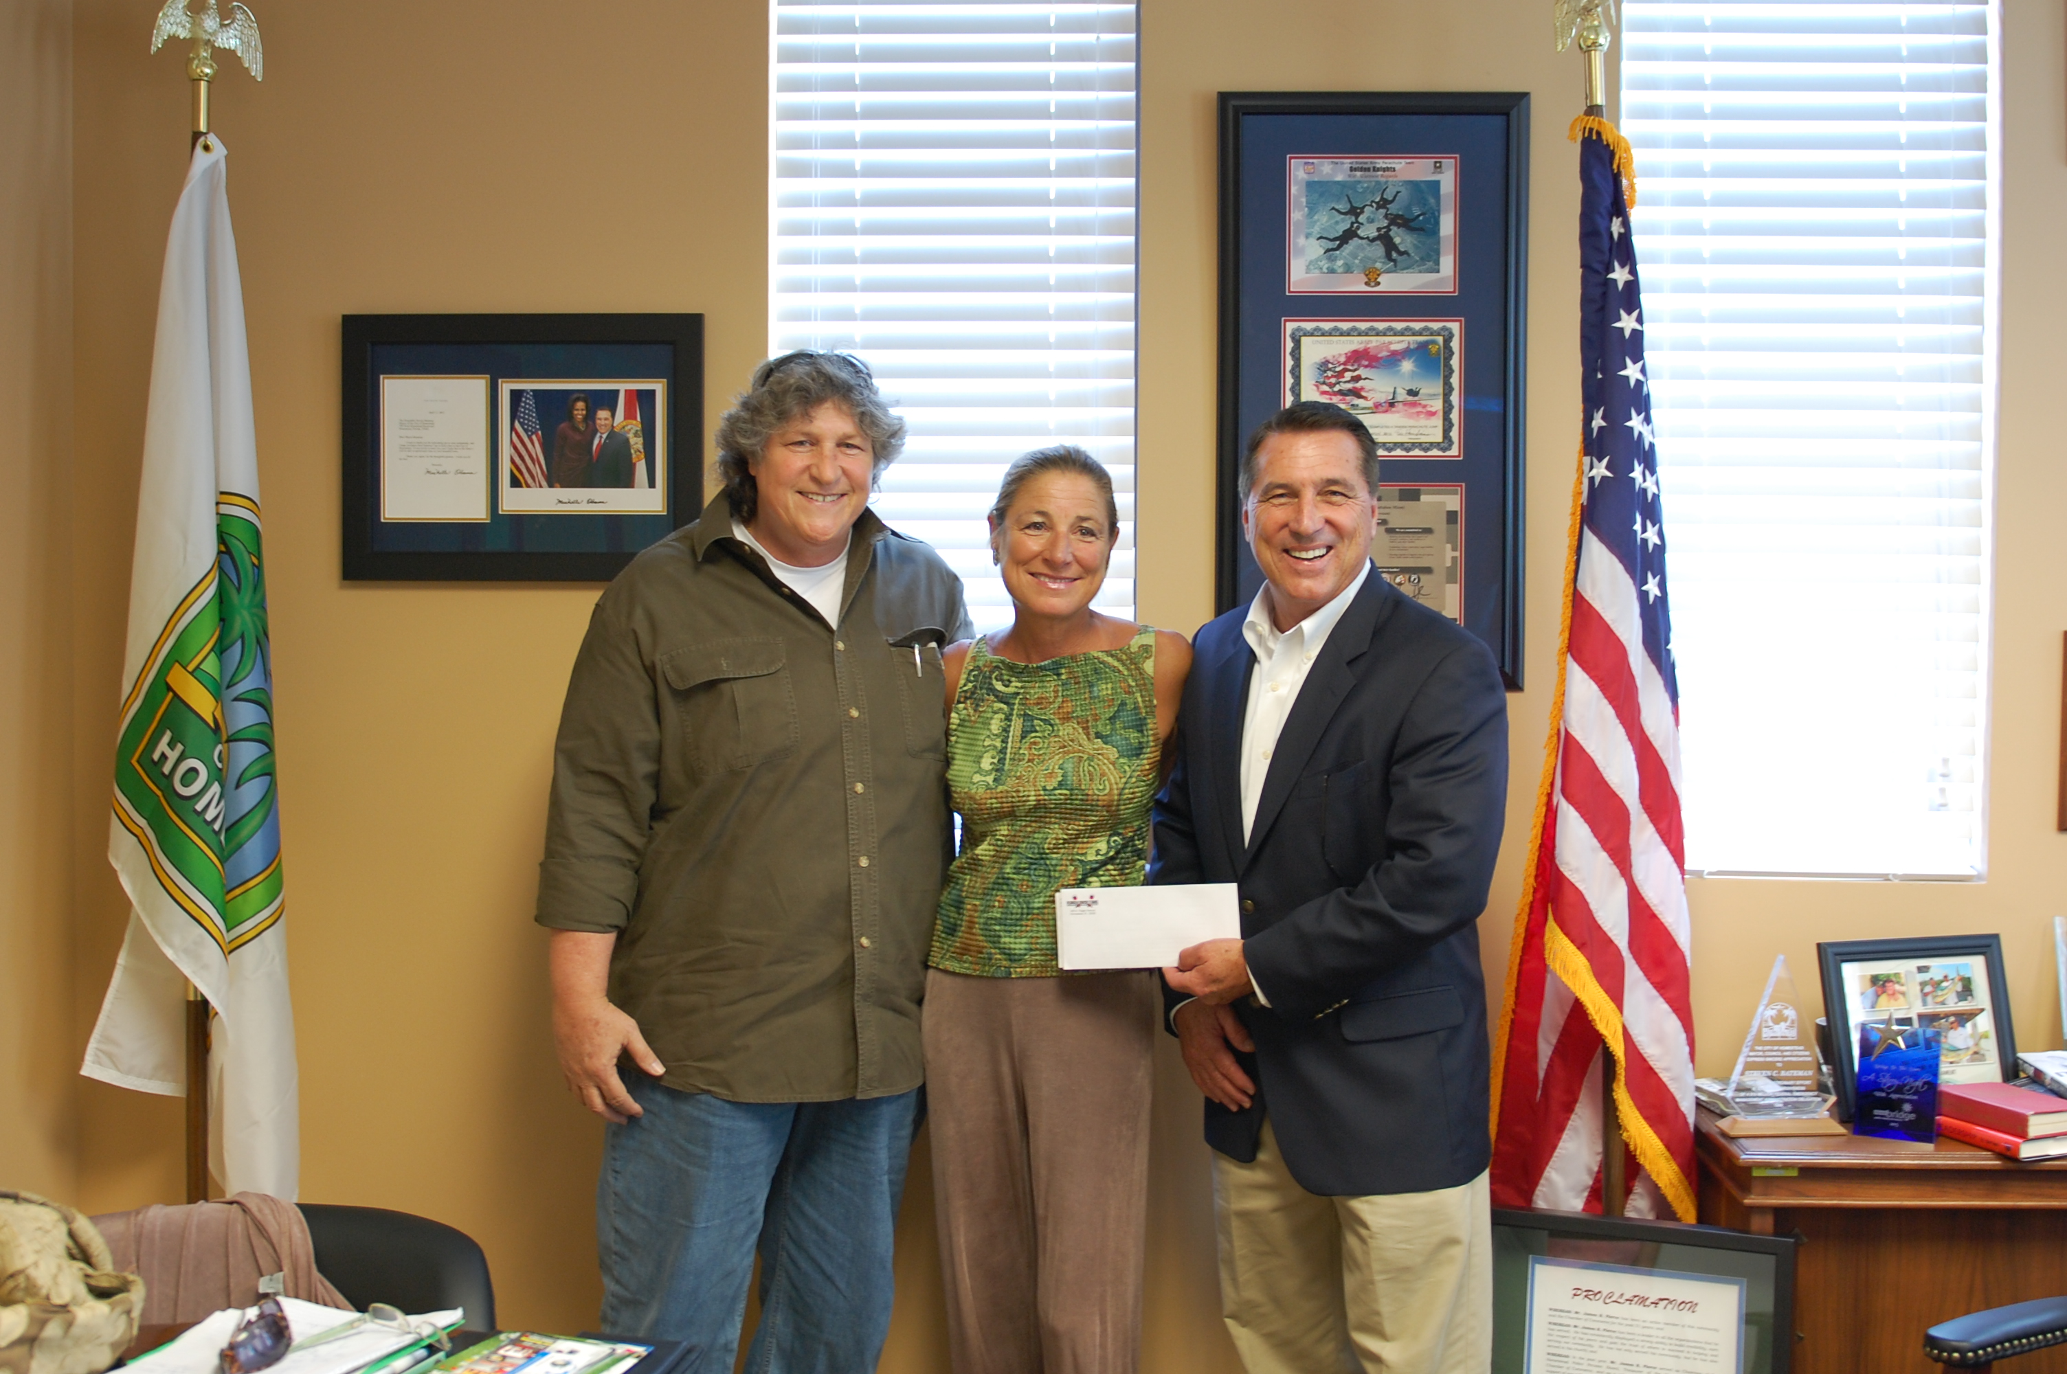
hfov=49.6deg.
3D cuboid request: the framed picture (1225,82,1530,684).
[{"bbox_3d":[0.518,-0.450,3.425,0.474,0.915,0.030,0,1,2],"label":"framed picture"}]

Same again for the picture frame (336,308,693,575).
[{"bbox_3d":[-0.787,-0.369,3.450,0.557,0.412,0.028,0,1,2],"label":"picture frame"}]

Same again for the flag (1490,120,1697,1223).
[{"bbox_3d":[0.768,0.012,3.070,0.275,1.550,0.210,0,1,6],"label":"flag"}]

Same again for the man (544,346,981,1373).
[{"bbox_3d":[-0.340,0.472,2.880,0.610,1.800,0.410,0,1,-28],"label":"man"}]

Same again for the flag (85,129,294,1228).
[{"bbox_3d":[-1.180,-0.010,3.130,0.285,1.500,0.210,0,1,-6],"label":"flag"}]

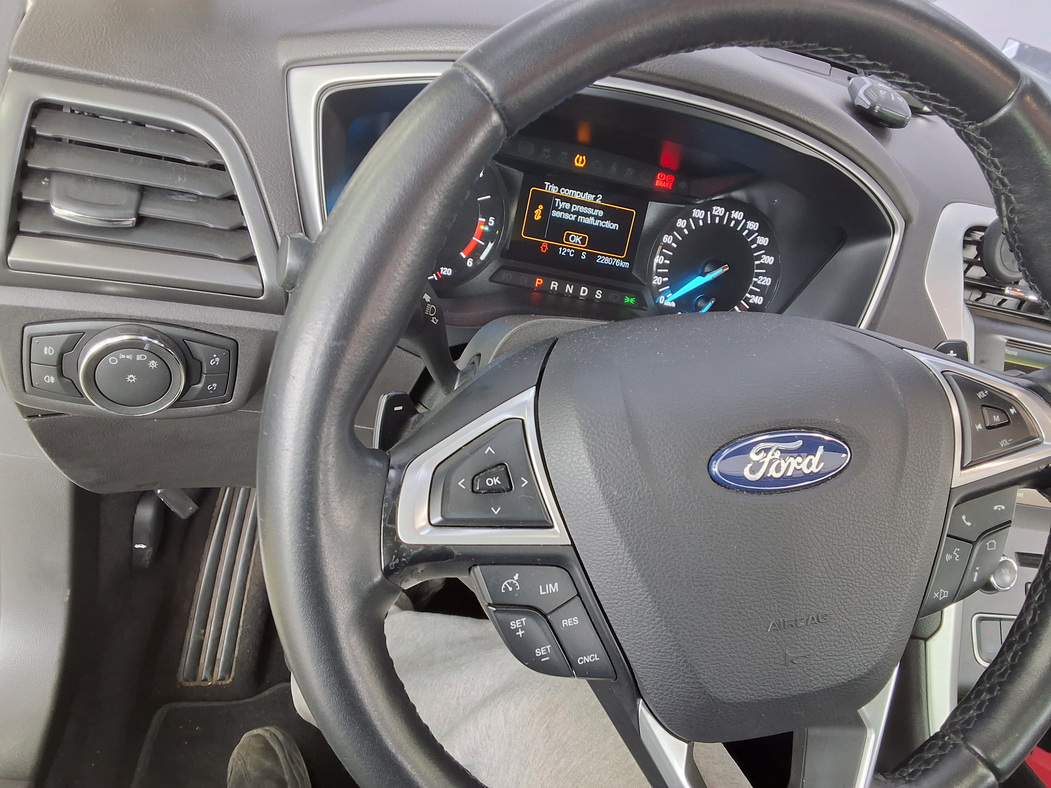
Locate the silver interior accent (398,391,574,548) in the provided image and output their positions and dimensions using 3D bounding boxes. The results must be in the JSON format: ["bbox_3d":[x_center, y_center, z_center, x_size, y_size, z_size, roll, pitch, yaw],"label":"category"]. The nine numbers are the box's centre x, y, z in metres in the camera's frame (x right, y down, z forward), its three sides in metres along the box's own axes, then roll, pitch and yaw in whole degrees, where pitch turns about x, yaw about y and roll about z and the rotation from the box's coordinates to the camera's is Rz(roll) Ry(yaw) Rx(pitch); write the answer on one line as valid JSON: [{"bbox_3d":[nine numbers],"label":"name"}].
[{"bbox_3d":[-0.016,0.028,0.297,0.063,0.060,0.022,-5,8,-16],"label":"silver interior accent"}]

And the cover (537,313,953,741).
[{"bbox_3d":[0.091,0.052,0.343,0.180,0.172,0.050,-5,8,-16],"label":"cover"}]

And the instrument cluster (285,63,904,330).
[{"bbox_3d":[0.056,-0.106,0.494,0.388,0.150,0.055,7,8,-18],"label":"instrument cluster"}]

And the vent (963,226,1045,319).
[{"bbox_3d":[0.339,-0.085,0.595,0.102,0.055,0.035,7,13,-18],"label":"vent"}]

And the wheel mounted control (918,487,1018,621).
[{"bbox_3d":[0.185,0.066,0.363,0.053,0.053,0.022,-5,8,-16],"label":"wheel mounted control"}]

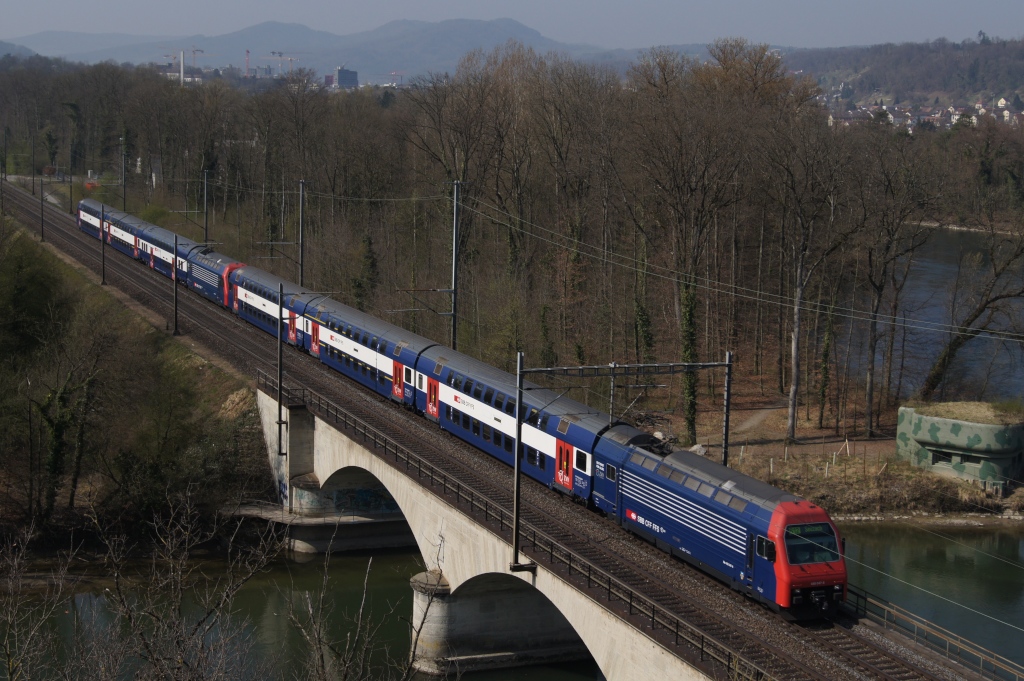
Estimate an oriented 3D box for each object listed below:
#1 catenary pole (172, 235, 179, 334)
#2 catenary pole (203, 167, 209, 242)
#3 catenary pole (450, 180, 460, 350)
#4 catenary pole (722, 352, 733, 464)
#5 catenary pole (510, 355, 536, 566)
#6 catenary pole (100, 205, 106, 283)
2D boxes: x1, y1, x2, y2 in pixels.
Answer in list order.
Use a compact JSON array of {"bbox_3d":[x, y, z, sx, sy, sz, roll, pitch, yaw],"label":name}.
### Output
[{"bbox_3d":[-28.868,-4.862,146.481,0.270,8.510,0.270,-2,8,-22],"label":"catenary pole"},{"bbox_3d":[-33.607,-12.585,187.433,0.270,12.300,0.270,-2,8,-22],"label":"catenary pole"},{"bbox_3d":[-3.901,-3.072,115.496,0.280,15.400,0.280,-2,8,-22],"label":"catenary pole"},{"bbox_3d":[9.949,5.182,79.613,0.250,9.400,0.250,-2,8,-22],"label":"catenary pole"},{"bbox_3d":[0.573,5.425,75.825,1.050,9.910,0.300,-2,8,-22],"label":"catenary pole"},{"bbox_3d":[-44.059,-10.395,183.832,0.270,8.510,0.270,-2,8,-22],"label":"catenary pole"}]

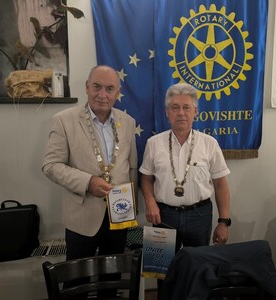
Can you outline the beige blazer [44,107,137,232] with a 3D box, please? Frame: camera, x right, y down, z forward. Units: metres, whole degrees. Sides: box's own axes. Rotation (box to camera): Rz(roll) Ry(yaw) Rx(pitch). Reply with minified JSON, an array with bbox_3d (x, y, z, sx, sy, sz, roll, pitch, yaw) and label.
[{"bbox_3d":[-0.247,0.091,1.430,0.500,0.700,0.340,-2,7,-25],"label":"beige blazer"}]

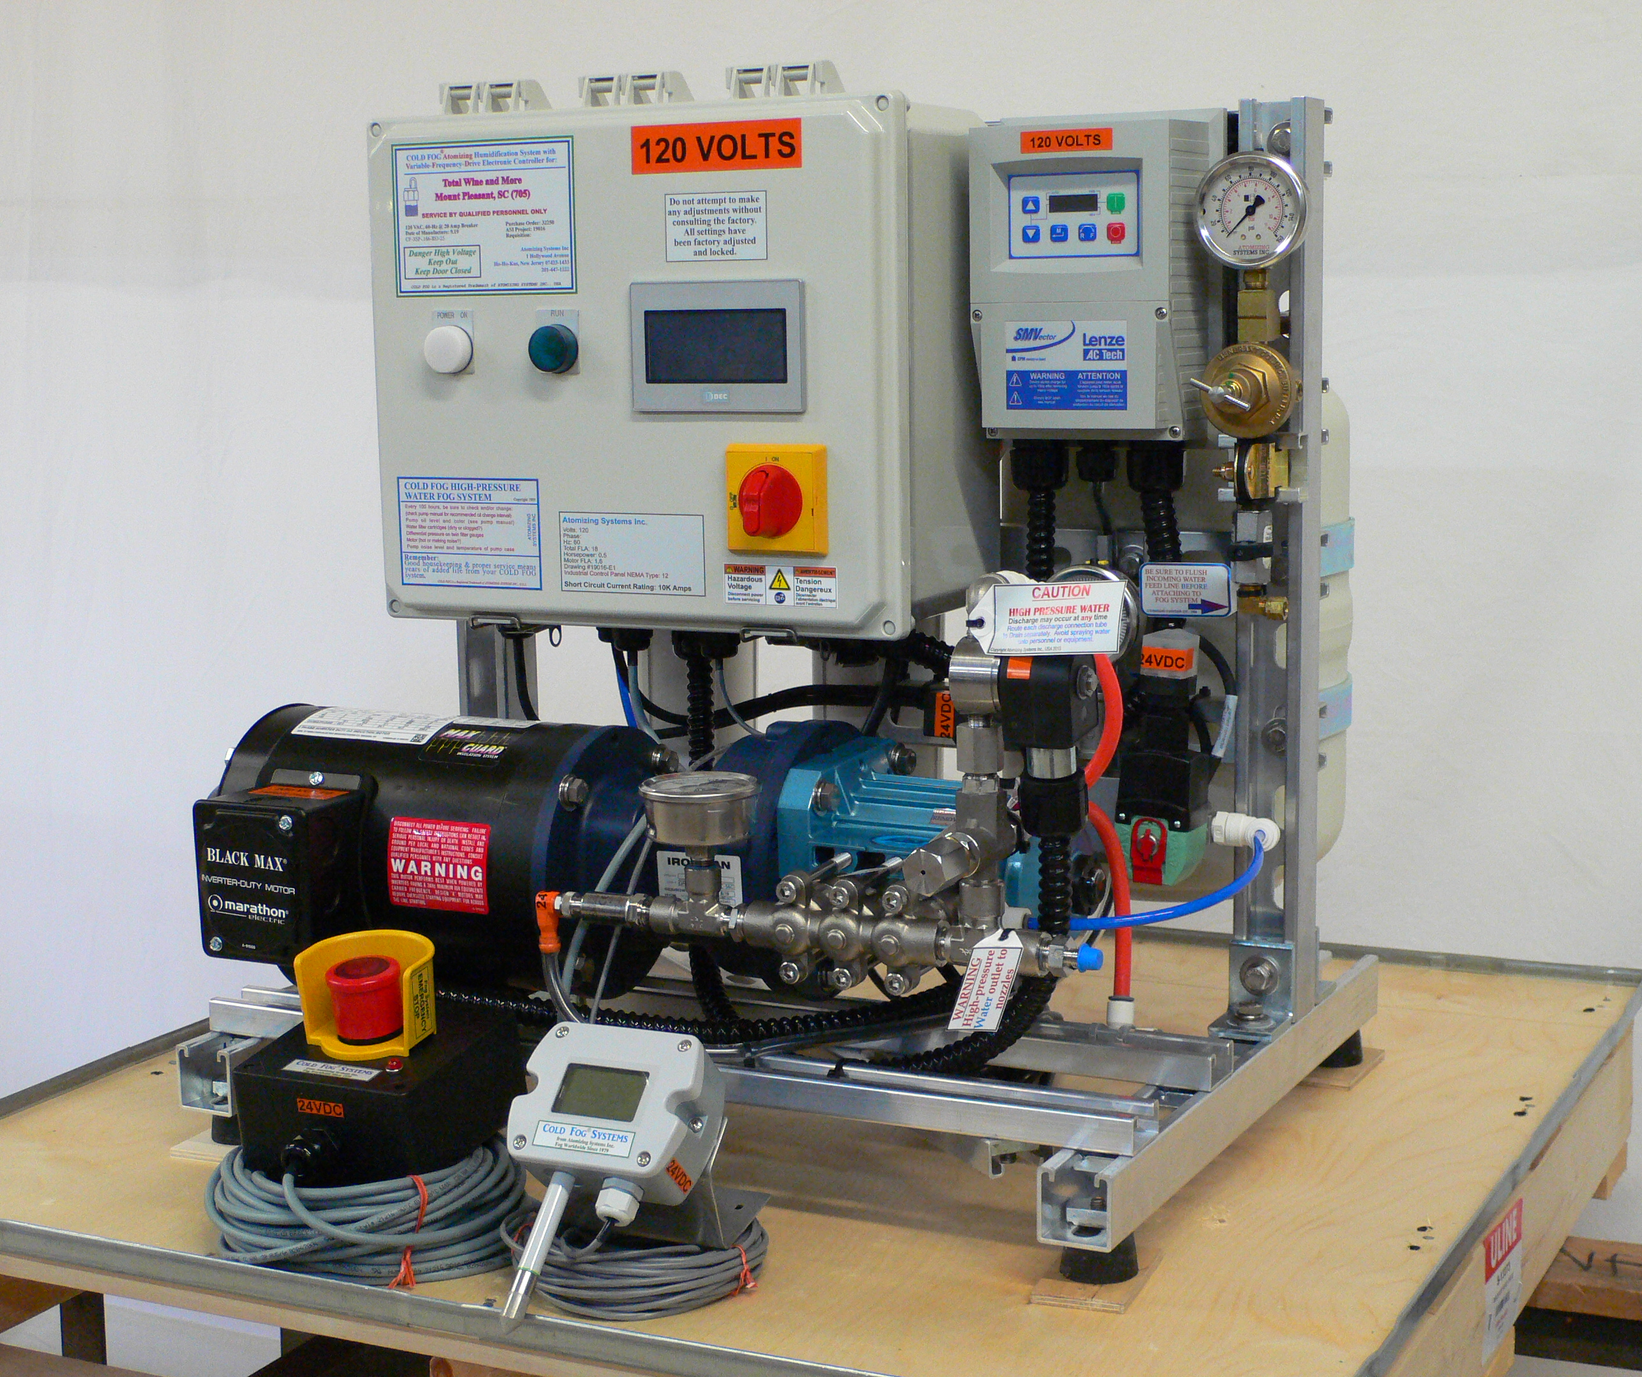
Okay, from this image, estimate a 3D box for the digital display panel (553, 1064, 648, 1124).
[{"bbox_3d":[-0.112,0.206,1.350,0.047,0.029,0.005,3,-36,24],"label":"digital display panel"}]

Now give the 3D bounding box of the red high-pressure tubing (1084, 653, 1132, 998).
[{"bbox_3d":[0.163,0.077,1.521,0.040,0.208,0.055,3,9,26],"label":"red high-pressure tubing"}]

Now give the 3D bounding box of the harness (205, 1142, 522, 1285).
[{"bbox_3d":[-0.258,0.280,1.510,0.178,0.058,0.178,-1,8,0],"label":"harness"}]

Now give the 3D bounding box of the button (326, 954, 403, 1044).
[{"bbox_3d":[-0.248,0.169,1.445,0.042,0.041,0.042,-5,17,1],"label":"button"}]

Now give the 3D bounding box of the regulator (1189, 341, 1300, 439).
[{"bbox_3d":[0.250,-0.175,1.570,0.058,0.058,0.100,3,9,26],"label":"regulator"}]

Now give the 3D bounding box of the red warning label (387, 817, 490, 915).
[{"bbox_3d":[-0.226,0.105,1.567,0.069,0.052,0.005,3,4,26],"label":"red warning label"}]

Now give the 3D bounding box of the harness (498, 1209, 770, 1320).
[{"bbox_3d":[-0.100,0.298,1.437,0.142,0.038,0.142,-1,8,0],"label":"harness"}]

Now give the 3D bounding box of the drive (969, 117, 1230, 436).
[{"bbox_3d":[0.173,-0.247,1.614,0.138,0.205,0.114,3,9,26],"label":"drive"}]

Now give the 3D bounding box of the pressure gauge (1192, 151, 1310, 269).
[{"bbox_3d":[0.261,-0.284,1.580,0.069,0.070,0.034,3,9,26],"label":"pressure gauge"}]

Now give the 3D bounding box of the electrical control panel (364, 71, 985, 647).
[{"bbox_3d":[-0.086,-0.207,1.720,0.384,0.321,0.170,3,9,26],"label":"electrical control panel"}]

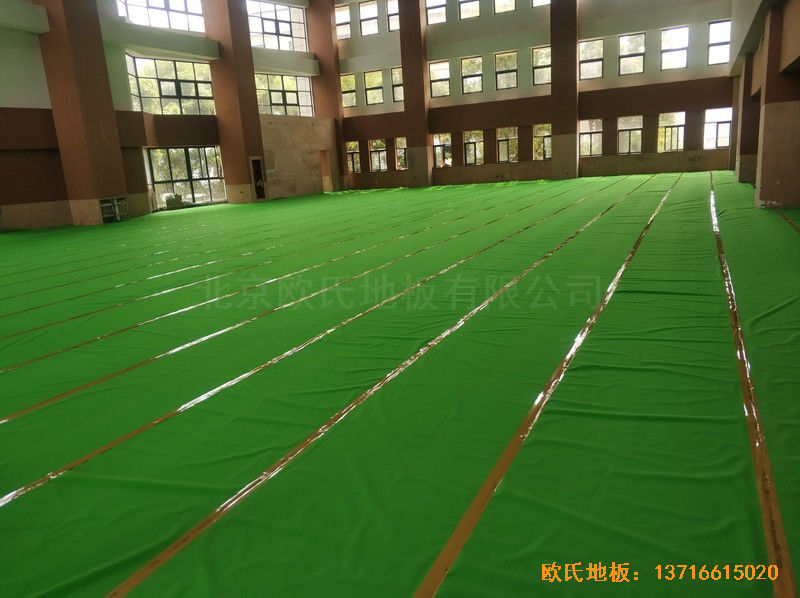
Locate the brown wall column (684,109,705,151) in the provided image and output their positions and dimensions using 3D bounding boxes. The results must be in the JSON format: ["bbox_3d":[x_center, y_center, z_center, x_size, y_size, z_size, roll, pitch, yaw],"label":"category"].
[{"bbox_3d":[14.494,-8.305,30.681,0.889,1.879,0.260,2,14,25],"label":"brown wall column"}]

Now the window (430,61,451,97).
[{"bbox_3d":[2.052,-11.096,31.542,1.029,1.700,0.140,2,14,25],"label":"window"}]

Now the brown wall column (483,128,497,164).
[{"bbox_3d":[5.121,-8.620,35.141,0.781,1.879,0.260,2,14,25],"label":"brown wall column"}]

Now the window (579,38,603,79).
[{"bbox_3d":[8.716,-10.867,28.370,1.029,1.645,0.140,2,14,25],"label":"window"}]

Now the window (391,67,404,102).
[{"bbox_3d":[0.098,-12.556,36.480,1.131,1.852,0.150,2,14,25],"label":"window"}]

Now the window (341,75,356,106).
[{"bbox_3d":[-2.832,-11.378,34.116,1.034,1.718,0.150,2,14,25],"label":"window"}]

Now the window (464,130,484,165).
[{"bbox_3d":[3.808,-7.630,31.587,1.029,1.705,0.140,2,14,25],"label":"window"}]

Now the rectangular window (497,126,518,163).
[{"bbox_3d":[5.359,-7.588,30.846,1.029,1.672,0.140,2,14,25],"label":"rectangular window"}]

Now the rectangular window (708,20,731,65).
[{"bbox_3d":[15.123,-12.050,29.332,1.079,1.852,0.150,2,14,25],"label":"rectangular window"}]

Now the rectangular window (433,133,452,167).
[{"bbox_3d":[2.308,-7.675,32.303,1.029,1.709,0.140,2,14,25],"label":"rectangular window"}]

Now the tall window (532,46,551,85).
[{"bbox_3d":[6.781,-10.946,29.288,1.029,1.646,0.140,2,14,25],"label":"tall window"}]

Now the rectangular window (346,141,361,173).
[{"bbox_3d":[-3.014,-8.907,39.064,1.084,1.889,0.150,2,14,25],"label":"rectangular window"}]

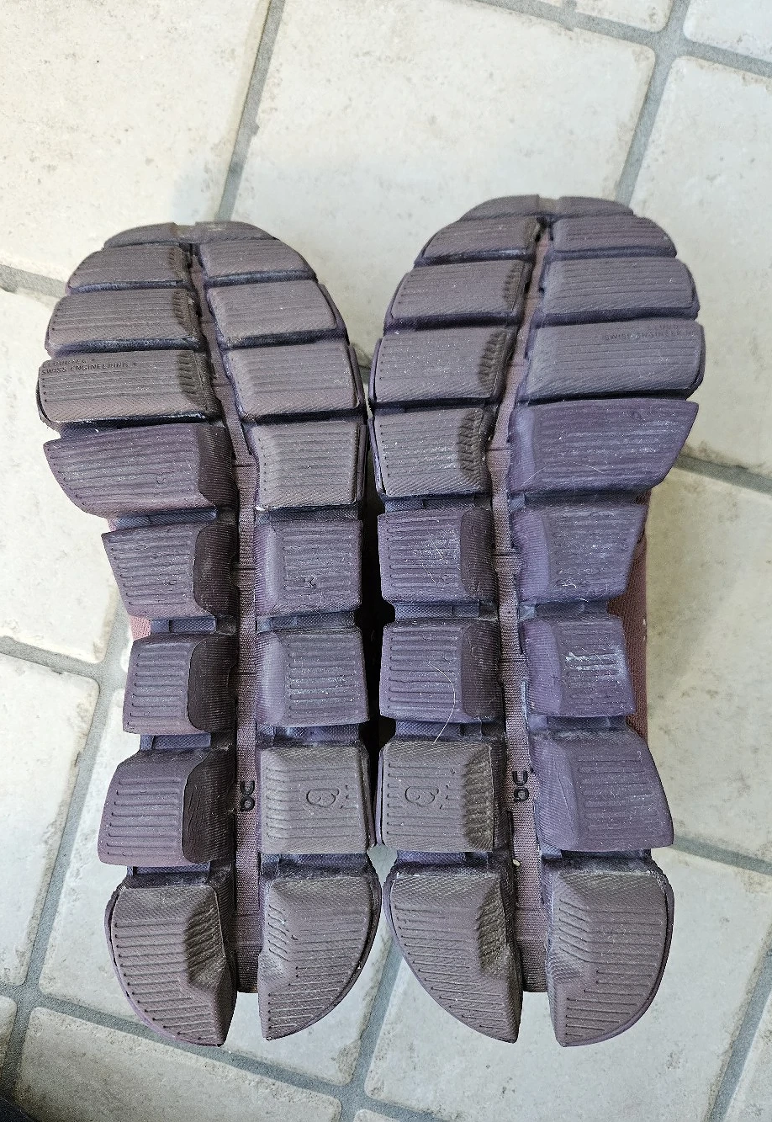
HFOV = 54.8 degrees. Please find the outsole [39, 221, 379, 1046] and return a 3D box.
[{"bbox_3d":[-0.054,0.019,0.259,0.108,0.046,0.273,-5,86,3],"label":"outsole"}]

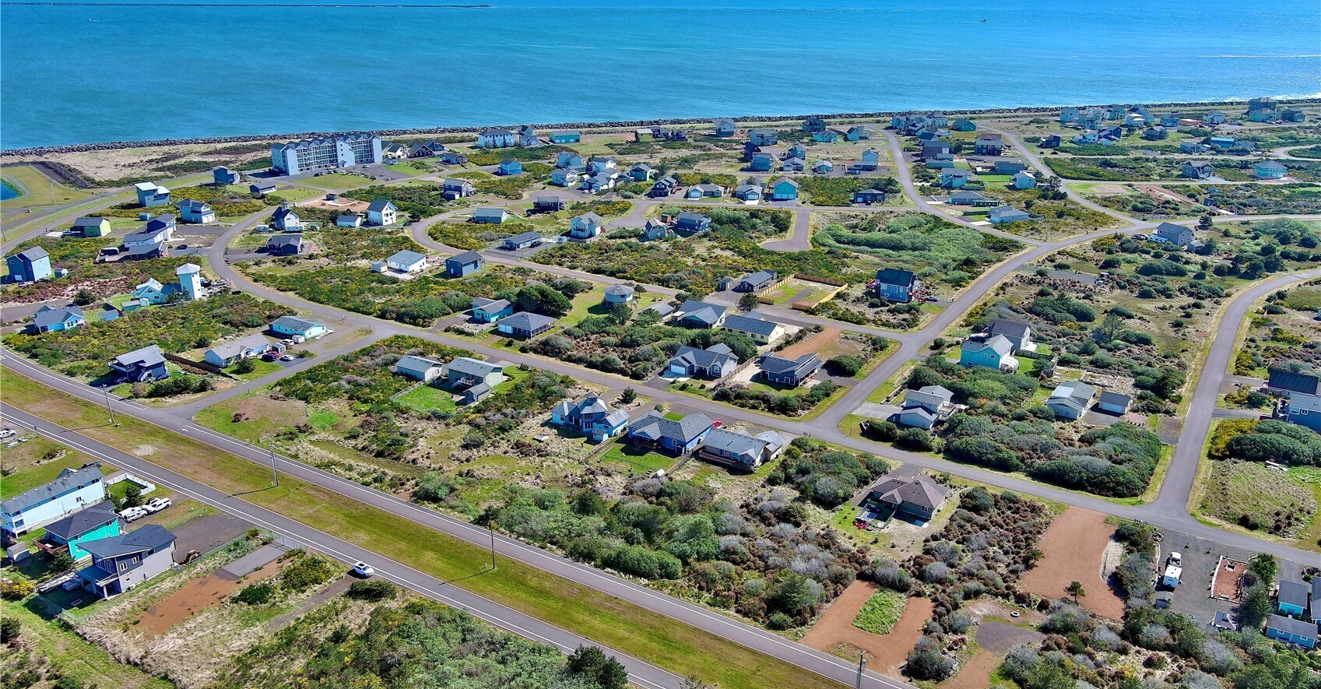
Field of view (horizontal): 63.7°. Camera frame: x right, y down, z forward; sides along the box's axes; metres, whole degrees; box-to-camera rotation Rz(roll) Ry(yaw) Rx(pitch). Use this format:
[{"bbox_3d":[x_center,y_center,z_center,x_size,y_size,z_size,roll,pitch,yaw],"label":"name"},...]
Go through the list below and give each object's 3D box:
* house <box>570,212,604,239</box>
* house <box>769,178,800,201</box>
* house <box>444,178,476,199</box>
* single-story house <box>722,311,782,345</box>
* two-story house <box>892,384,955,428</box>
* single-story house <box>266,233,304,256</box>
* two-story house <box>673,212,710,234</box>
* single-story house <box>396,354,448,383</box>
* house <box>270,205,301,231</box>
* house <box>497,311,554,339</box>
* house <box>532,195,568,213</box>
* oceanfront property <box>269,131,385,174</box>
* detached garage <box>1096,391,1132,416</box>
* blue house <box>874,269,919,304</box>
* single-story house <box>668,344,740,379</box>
[{"bbox_3d":[-32.920,-53.730,475.960,10.100,9.000,12.000,10,22,25],"label":"house"},{"bbox_3d":[63.570,-79.140,540.810,12.200,8.700,11.500,2,20,6],"label":"house"},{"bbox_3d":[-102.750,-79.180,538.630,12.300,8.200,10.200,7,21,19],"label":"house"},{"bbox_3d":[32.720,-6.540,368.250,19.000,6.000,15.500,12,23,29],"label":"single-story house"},{"bbox_3d":[74.250,17.240,300.600,12.000,7.000,17.000,11,22,28],"label":"two-story house"},{"bbox_3d":[-156.010,-41.320,443.130,12.800,6.300,10.400,-1,20,-3],"label":"single-story house"},{"bbox_3d":[15.300,-56.380,487.290,13.400,6.900,8.500,16,25,37],"label":"two-story house"},{"bbox_3d":[-67.820,6.310,303.540,12.600,4.500,8.800,12,23,30],"label":"single-story house"},{"bbox_3d":[-165.360,-56.520,471.120,8.400,9.800,10.500,-14,24,-35],"label":"house"},{"bbox_3d":[-45.371,-8.144,365.977,15.000,5.500,16.400,12,23,29],"label":"house"},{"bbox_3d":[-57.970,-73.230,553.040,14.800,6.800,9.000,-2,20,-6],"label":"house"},{"bbox_3d":[-207.480,-119.910,666.450,17.000,17.000,66.500,17,25,38],"label":"oceanfront property"},{"bbox_3d":[129.550,16.330,302.382,7.500,4.100,6.600,13,23,31],"label":"detached garage"},{"bbox_3d":[84.320,-21.650,378.960,14.000,8.700,11.300,11,22,28],"label":"blue house"},{"bbox_3d":[14.767,4.365,332.032,17.600,5.400,21.600,12,23,29],"label":"single-story house"}]

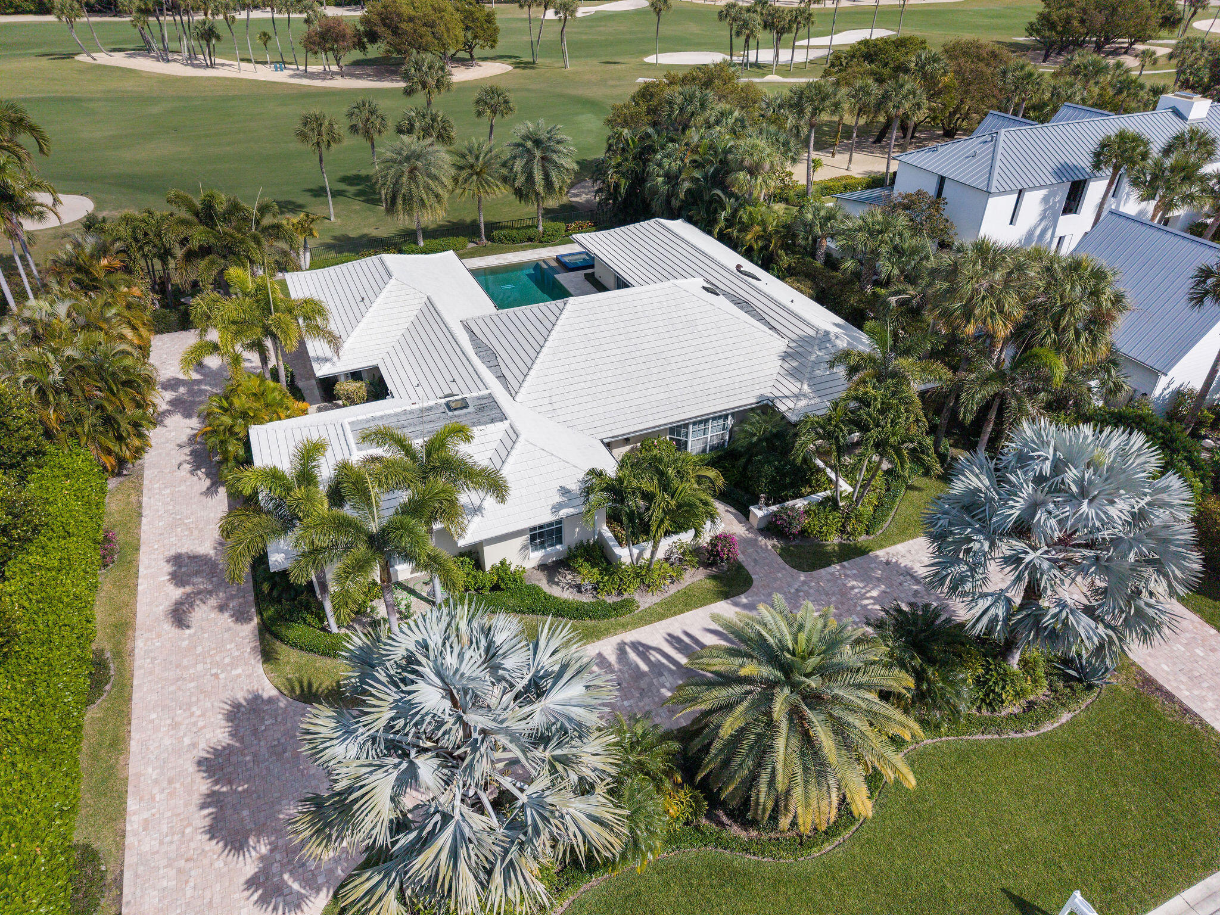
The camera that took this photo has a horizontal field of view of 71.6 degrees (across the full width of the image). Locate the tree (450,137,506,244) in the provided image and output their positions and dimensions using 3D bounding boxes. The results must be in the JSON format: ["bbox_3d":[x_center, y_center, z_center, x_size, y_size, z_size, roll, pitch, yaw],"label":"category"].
[{"bbox_3d":[-9.056,-18.464,58.637,3.940,7.170,3.940,-14,36,-19],"label":"tree"}]

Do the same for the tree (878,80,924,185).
[{"bbox_3d":[23.177,-26.178,68.872,3.380,8.720,3.380,10,34,15],"label":"tree"}]

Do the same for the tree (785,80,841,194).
[{"bbox_3d":[15.739,-25.224,67.258,4.190,8.860,4.190,7,34,11],"label":"tree"}]

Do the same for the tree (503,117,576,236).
[{"bbox_3d":[-5.057,-19.958,60.292,5.250,7.770,5.250,0,34,0],"label":"tree"}]

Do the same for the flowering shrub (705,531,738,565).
[{"bbox_3d":[4.044,3.304,30.543,1.200,1.120,1.150,0,33,0],"label":"flowering shrub"}]

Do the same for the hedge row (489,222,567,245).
[{"bbox_3d":[-5.623,-15.781,59.934,5.300,0.960,1.300,-13,35,-19],"label":"hedge row"}]

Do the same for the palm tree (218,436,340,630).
[{"bbox_3d":[-9.551,2.832,26.535,4.040,7.470,4.040,-14,36,-19],"label":"palm tree"}]

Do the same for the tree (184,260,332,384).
[{"bbox_3d":[-16.246,-5.779,39.617,6.720,6.360,6.000,-13,35,-20],"label":"tree"}]

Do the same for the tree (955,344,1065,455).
[{"bbox_3d":[16.002,-1.876,34.998,4.140,5.650,4.140,-14,36,-19],"label":"tree"}]

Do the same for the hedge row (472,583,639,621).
[{"bbox_3d":[-1.960,4.909,28.629,5.800,0.500,1.350,0,33,0],"label":"hedge row"}]

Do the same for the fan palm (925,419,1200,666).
[{"bbox_3d":[13.058,3.094,25.140,7.070,8.380,7.070,-14,36,-19],"label":"fan palm"}]

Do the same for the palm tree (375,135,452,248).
[{"bbox_3d":[-13.393,-18.018,57.823,5.150,7.370,5.150,-14,36,-19],"label":"palm tree"}]

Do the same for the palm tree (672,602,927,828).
[{"bbox_3d":[4.811,6.770,22.619,6.460,5.150,6.460,0,34,0],"label":"palm tree"}]

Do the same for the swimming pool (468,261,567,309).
[{"bbox_3d":[-5.766,-10.183,53.577,5.620,1.200,9.150,-14,36,-19],"label":"swimming pool"}]

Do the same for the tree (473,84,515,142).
[{"bbox_3d":[-9.523,-26.492,69.914,3.330,7.980,3.330,-14,36,-19],"label":"tree"}]

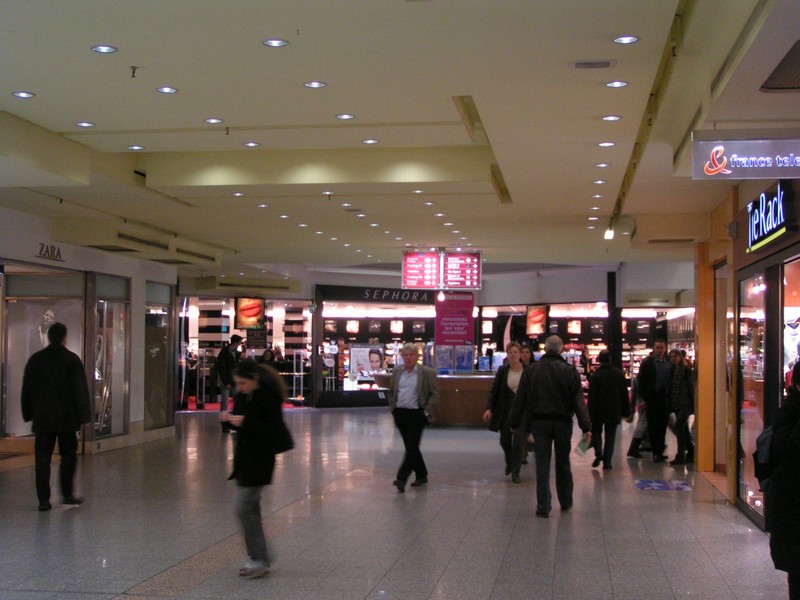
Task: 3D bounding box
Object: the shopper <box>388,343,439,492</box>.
[{"bbox_3d":[0.156,1.381,13.129,0.550,1.710,0.420,-1,-3,19],"label":"shopper"}]

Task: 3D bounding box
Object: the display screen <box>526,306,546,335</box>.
[{"bbox_3d":[3.910,0.585,31.000,0.720,0.780,0.160,-2,-3,38],"label":"display screen"}]

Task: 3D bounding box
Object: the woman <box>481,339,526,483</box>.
[{"bbox_3d":[1.339,1.392,13.647,0.550,1.690,0.420,1,-3,-7],"label":"woman"}]

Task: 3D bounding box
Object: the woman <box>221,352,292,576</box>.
[{"bbox_3d":[-1.050,1.225,8.016,0.460,1.570,0.440,1,-3,-17],"label":"woman"}]

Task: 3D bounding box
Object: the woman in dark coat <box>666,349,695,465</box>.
[{"bbox_3d":[4.130,1.556,15.939,0.480,1.677,0.400,0,-3,18],"label":"woman in dark coat"}]

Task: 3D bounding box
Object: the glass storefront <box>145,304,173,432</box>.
[{"bbox_3d":[-4.154,1.180,18.748,0.100,2.089,1.223,0,-3,10],"label":"glass storefront"}]

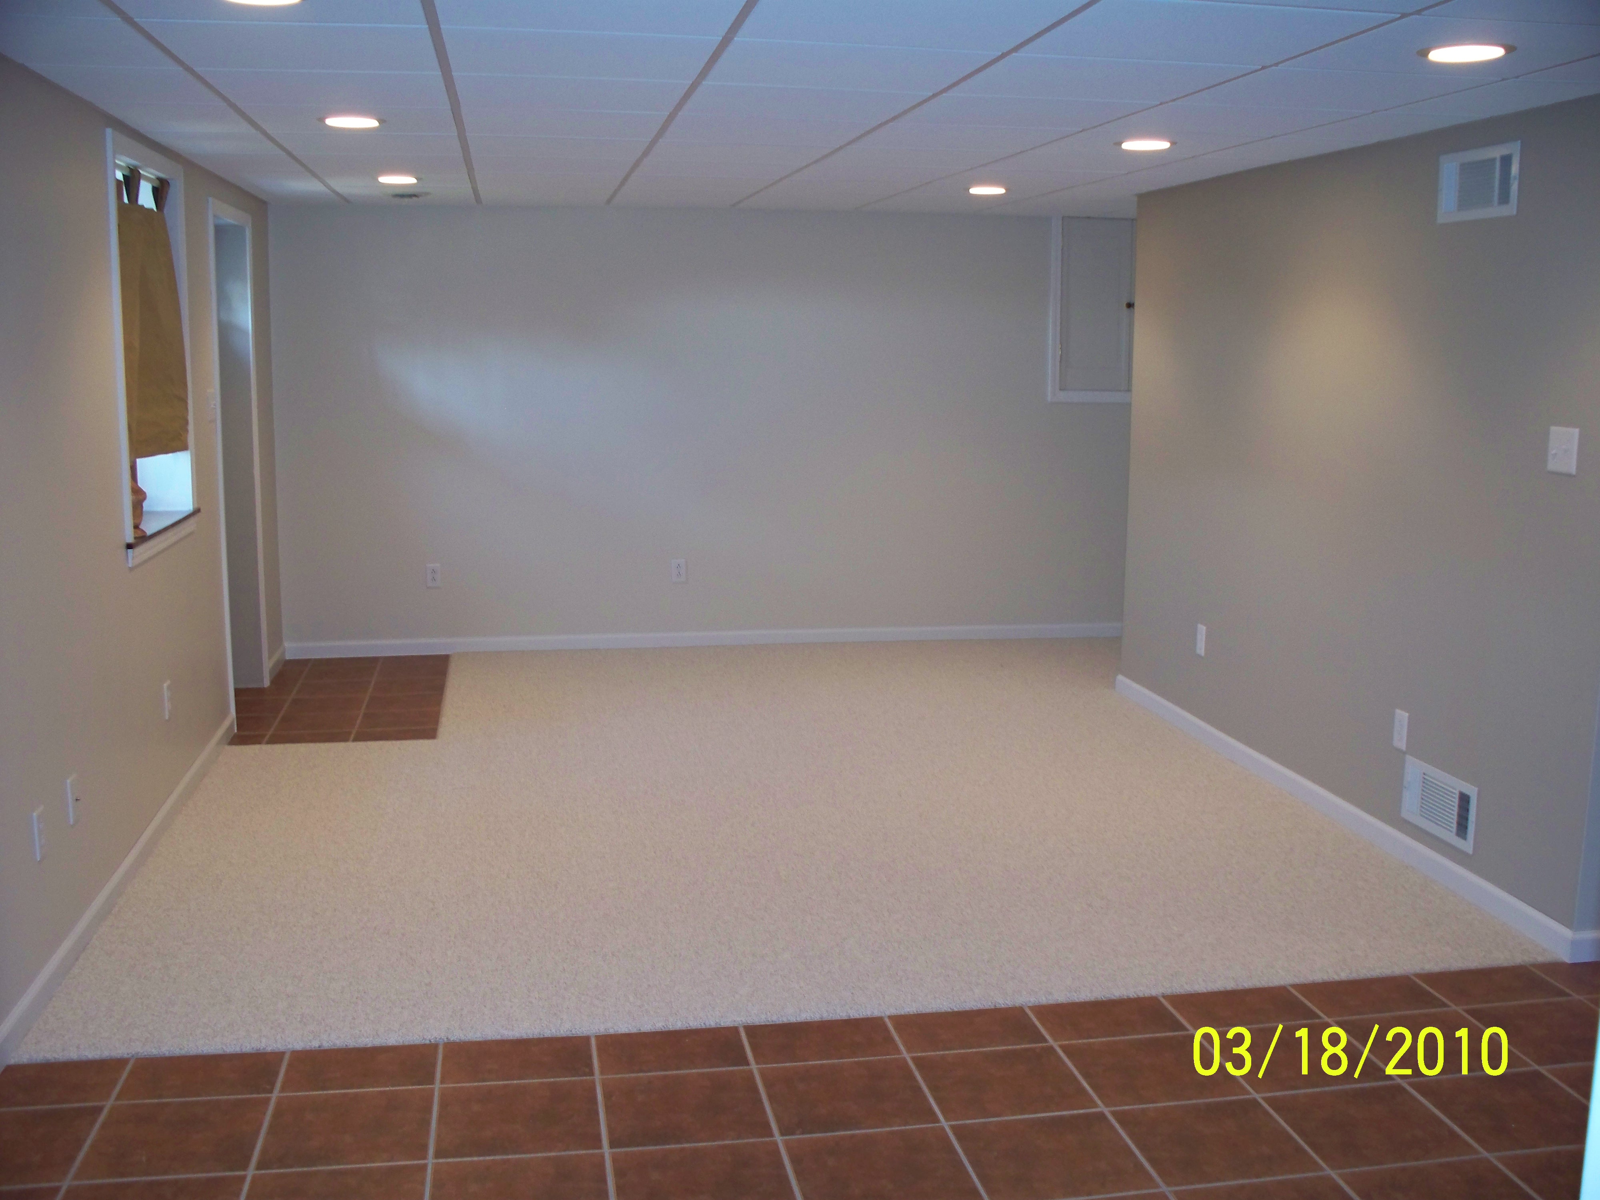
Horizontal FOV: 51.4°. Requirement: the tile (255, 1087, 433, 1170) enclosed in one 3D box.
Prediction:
[{"bbox_3d":[-0.891,1.047,3.296,0.330,0.010,0.330,-1,9,-10],"label":"tile"}]

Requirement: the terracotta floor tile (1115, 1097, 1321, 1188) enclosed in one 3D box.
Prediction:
[{"bbox_3d":[0.783,1.030,3.155,0.323,0.010,0.323,-1,9,-10],"label":"terracotta floor tile"}]

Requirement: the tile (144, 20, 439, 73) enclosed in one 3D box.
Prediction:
[{"bbox_3d":[-1.092,-1.213,3.642,0.605,0.016,0.605,-1,9,-10],"label":"tile"}]

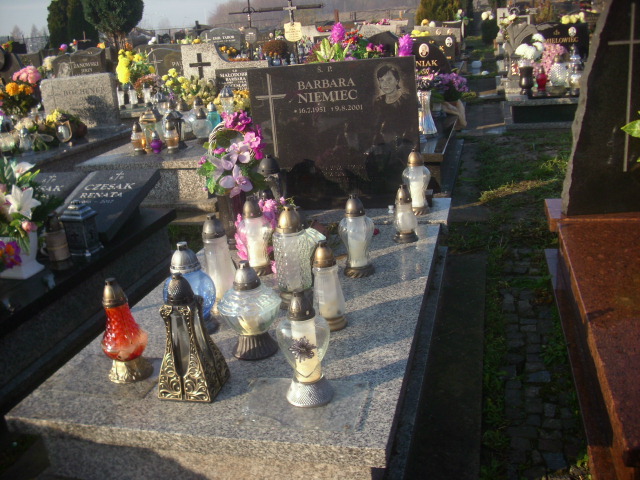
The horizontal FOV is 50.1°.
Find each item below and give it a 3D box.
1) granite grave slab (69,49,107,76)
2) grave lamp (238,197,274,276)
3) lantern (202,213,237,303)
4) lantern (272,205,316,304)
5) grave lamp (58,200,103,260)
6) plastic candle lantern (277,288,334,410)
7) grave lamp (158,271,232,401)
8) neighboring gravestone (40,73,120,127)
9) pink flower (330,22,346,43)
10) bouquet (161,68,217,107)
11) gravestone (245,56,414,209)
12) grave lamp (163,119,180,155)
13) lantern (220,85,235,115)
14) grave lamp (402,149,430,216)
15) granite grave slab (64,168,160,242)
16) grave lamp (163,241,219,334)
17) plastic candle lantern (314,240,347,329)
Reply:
[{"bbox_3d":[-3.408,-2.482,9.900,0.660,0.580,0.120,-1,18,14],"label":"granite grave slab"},{"bbox_3d":[-0.247,-0.018,2.639,0.137,0.304,0.137,0,18,14],"label":"grave lamp"},{"bbox_3d":[-0.337,0.082,2.282,0.105,0.345,0.105,0,18,14],"label":"lantern"},{"bbox_3d":[-0.086,0.054,2.290,0.165,0.355,0.135,0,18,14],"label":"lantern"},{"bbox_3d":[-1.094,-0.061,3.113,0.123,0.232,0.123,2,20,20],"label":"grave lamp"},{"bbox_3d":[-0.040,0.264,1.717,0.136,0.290,0.116,-4,17,6],"label":"plastic candle lantern"},{"bbox_3d":[-0.357,0.245,1.822,0.154,0.327,0.154,0,18,18],"label":"grave lamp"},{"bbox_3d":[-2.451,-1.422,7.000,0.820,0.510,0.120,-1,18,14],"label":"neighboring gravestone"},{"bbox_3d":[0.127,-1.415,4.700,0.100,0.150,0.100,0,19,15],"label":"pink flower"},{"bbox_3d":[-1.230,-1.399,6.400,0.500,0.420,0.420,-9,17,-9],"label":"bouquet"},{"bbox_3d":[0.080,-0.504,3.346,0.810,0.704,0.080,0,18,14],"label":"gravestone"},{"bbox_3d":[-1.059,-0.737,4.811,0.108,0.221,0.108,0,21,15],"label":"grave lamp"},{"bbox_3d":[-0.714,-1.041,5.251,0.115,0.280,0.115,0,21,15],"label":"lantern"},{"bbox_3d":[0.455,-0.273,3.194,0.133,0.305,0.133,0,18,14],"label":"grave lamp"},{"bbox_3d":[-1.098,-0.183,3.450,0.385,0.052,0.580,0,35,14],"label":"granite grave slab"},{"bbox_3d":[-0.392,0.141,2.100,0.158,0.286,0.158,0,24,15],"label":"grave lamp"},{"bbox_3d":[0.031,0.137,2.122,0.090,0.278,0.090,-6,17,0],"label":"plastic candle lantern"}]

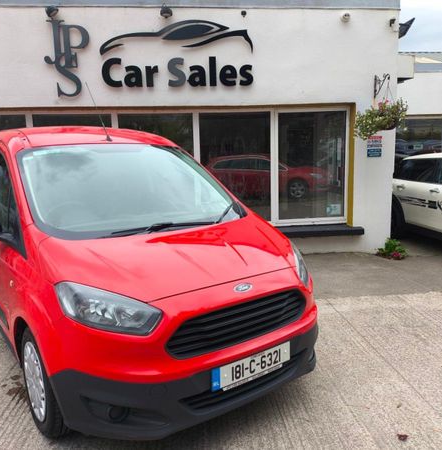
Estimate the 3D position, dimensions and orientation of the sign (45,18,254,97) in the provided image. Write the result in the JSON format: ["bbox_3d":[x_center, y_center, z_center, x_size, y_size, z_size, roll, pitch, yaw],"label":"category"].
[{"bbox_3d":[-0.921,-2.225,5.776,2.757,0.978,0.050,-2,9,-6],"label":"sign"}]

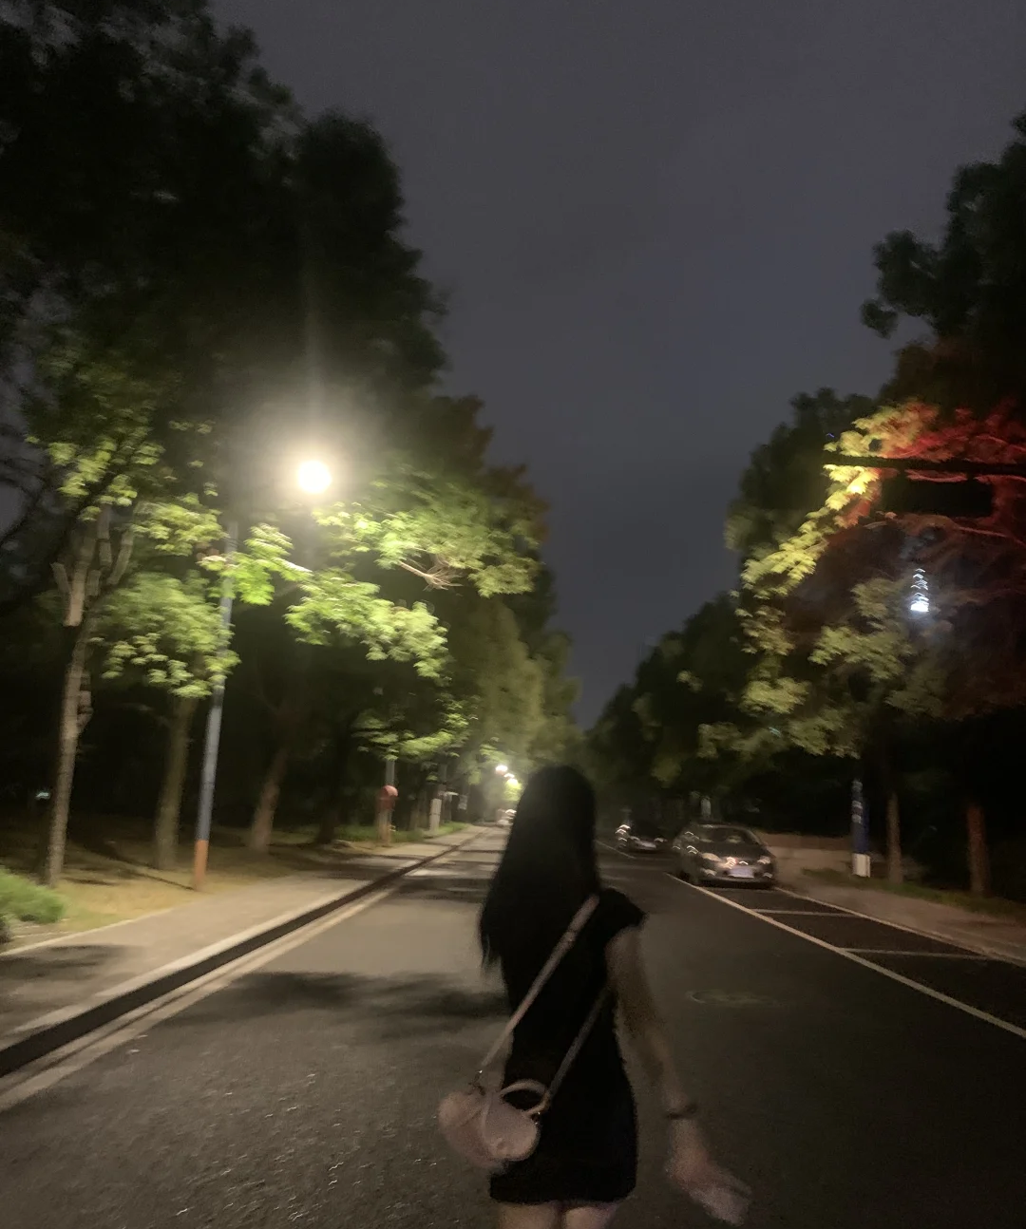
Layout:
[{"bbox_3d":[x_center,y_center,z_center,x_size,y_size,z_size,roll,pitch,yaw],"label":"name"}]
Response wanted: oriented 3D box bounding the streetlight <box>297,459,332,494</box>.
[{"bbox_3d":[-3.468,-2.405,17.926,0.550,0.450,0.500,2,-11,1],"label":"streetlight"}]

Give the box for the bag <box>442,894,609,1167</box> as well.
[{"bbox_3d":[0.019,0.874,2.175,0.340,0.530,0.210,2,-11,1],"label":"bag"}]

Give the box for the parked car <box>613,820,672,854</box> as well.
[{"bbox_3d":[5.862,9.935,46.322,1.780,1.460,4.500,2,-11,1],"label":"parked car"}]

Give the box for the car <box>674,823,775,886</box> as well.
[{"bbox_3d":[5.211,5.990,25.724,1.780,1.460,4.550,2,-11,1],"label":"car"}]

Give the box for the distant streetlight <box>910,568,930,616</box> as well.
[{"bbox_3d":[9.649,-0.520,24.380,0.450,0.900,0.450,2,-11,1],"label":"distant streetlight"}]

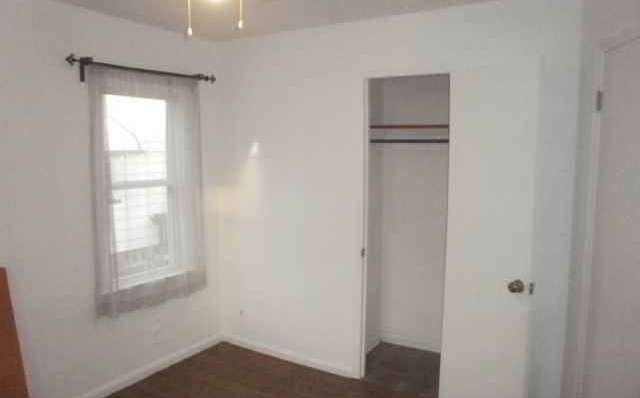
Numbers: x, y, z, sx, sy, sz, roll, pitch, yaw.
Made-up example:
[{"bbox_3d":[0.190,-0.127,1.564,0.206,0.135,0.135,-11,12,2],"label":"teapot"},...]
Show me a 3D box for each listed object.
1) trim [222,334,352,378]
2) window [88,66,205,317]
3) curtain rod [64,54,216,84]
[{"bbox_3d":[-0.298,1.189,3.703,1.231,0.073,0.020,4,7,32],"label":"trim"},{"bbox_3d":[-1.153,-0.060,3.301,0.100,1.540,0.880,4,7,32],"label":"window"},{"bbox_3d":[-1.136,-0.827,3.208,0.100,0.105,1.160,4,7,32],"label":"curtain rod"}]

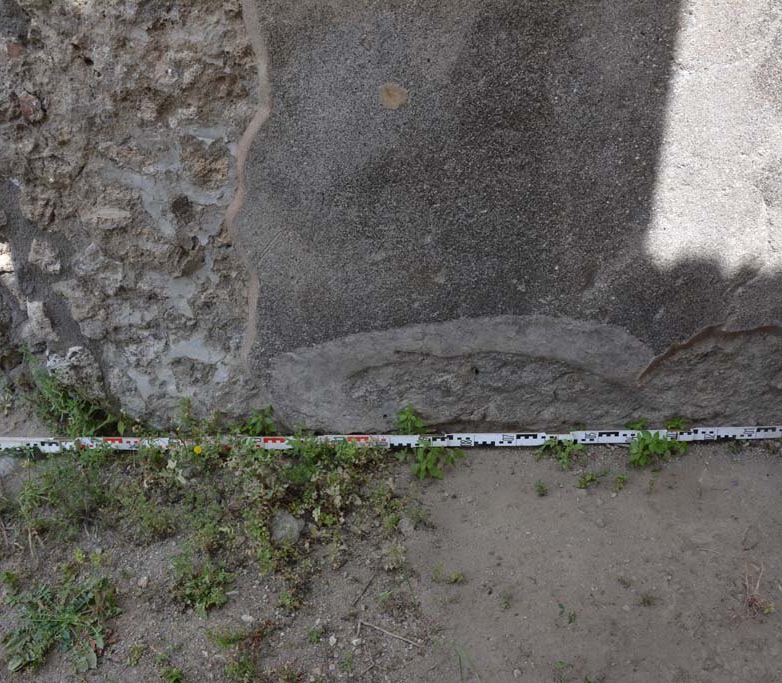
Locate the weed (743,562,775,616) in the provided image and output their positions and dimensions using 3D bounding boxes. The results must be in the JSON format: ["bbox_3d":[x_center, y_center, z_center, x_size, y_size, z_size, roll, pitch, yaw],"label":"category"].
[{"bbox_3d":[0.691,0.462,1.439,0.052,0.085,0.072,-1,35,0],"label":"weed"}]

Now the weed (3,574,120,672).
[{"bbox_3d":[-0.605,0.514,1.414,0.202,0.060,0.198,-1,35,0],"label":"weed"}]

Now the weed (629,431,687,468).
[{"bbox_3d":[0.614,0.246,1.762,0.132,0.070,0.071,-1,35,0],"label":"weed"}]

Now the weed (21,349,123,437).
[{"bbox_3d":[-0.773,0.121,1.865,0.235,0.190,0.142,-1,35,0],"label":"weed"}]

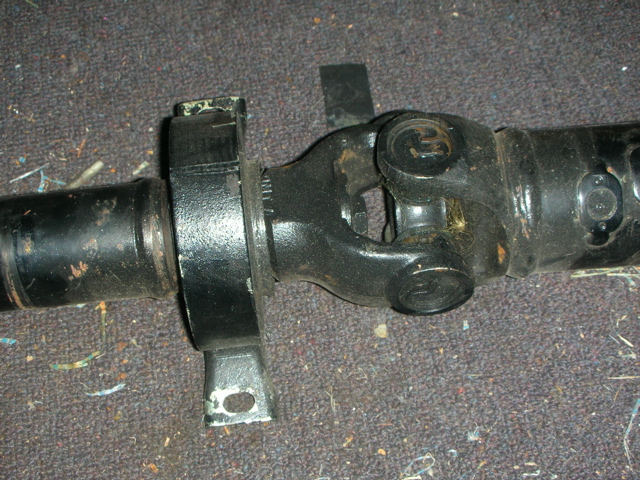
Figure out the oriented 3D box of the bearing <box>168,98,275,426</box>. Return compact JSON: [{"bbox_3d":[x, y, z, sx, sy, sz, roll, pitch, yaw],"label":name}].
[{"bbox_3d":[-0.043,-0.005,0.500,0.040,0.097,0.164,-6,69,0],"label":"bearing"}]

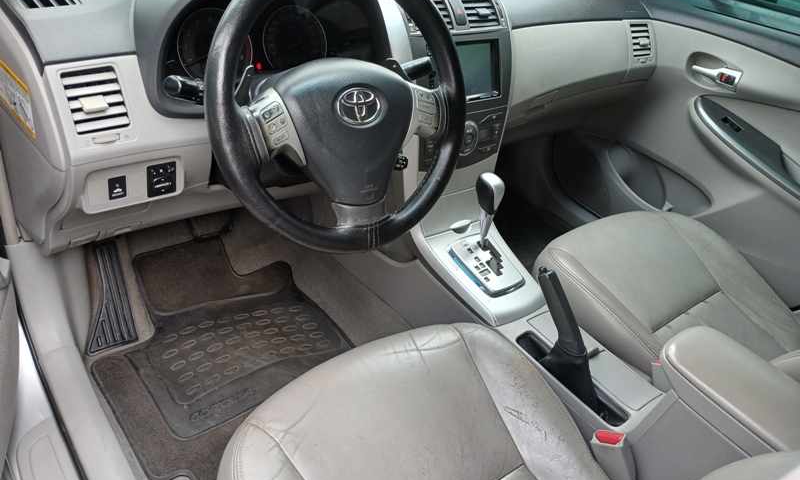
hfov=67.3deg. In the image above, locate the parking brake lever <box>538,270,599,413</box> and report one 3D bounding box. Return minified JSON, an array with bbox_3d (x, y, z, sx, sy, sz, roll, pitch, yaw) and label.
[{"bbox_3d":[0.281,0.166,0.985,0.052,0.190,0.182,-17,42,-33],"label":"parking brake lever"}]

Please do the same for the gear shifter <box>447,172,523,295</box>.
[{"bbox_3d":[0.174,-0.017,1.138,0.106,0.185,0.150,-17,42,-33],"label":"gear shifter"}]

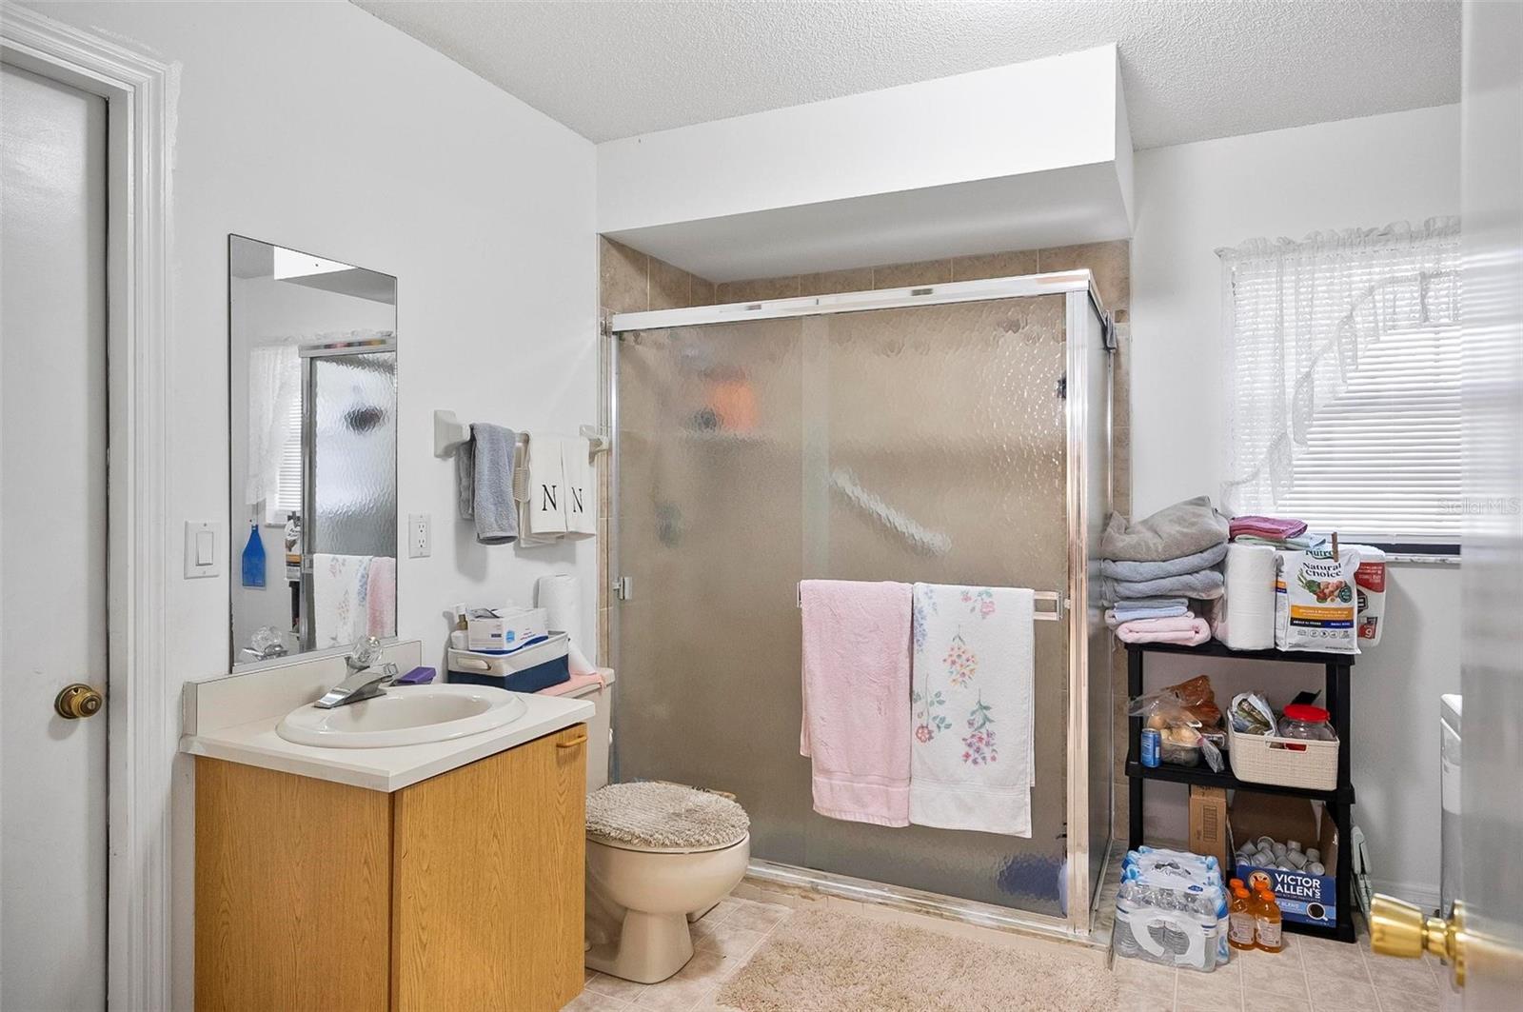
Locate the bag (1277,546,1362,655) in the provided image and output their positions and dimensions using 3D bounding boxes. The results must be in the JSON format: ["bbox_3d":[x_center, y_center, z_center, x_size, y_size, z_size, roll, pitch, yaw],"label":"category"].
[{"bbox_3d":[1.611,0.273,2.450,0.195,0.290,0.100,0,1,19],"label":"bag"}]

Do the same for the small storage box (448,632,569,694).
[{"bbox_3d":[-0.692,0.434,2.328,0.215,0.120,0.265,1,1,25],"label":"small storage box"}]

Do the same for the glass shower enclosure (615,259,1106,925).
[{"bbox_3d":[0.342,0.255,2.968,1.610,1.820,0.750,1,1,25],"label":"glass shower enclosure"}]

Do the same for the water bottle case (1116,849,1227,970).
[{"bbox_3d":[1.162,1.129,2.414,0.265,0.195,0.345,1,1,23],"label":"water bottle case"}]

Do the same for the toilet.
[{"bbox_3d":[-0.410,0.859,2.321,0.770,0.720,0.460,1,1,25],"label":"toilet"}]

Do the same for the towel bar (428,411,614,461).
[{"bbox_3d":[-0.682,-0.199,2.564,0.095,0.127,0.700,1,1,25],"label":"towel bar"}]

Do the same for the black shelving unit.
[{"bbox_3d":[1.468,0.821,2.645,0.600,0.810,0.300,1,1,25],"label":"black shelving unit"}]

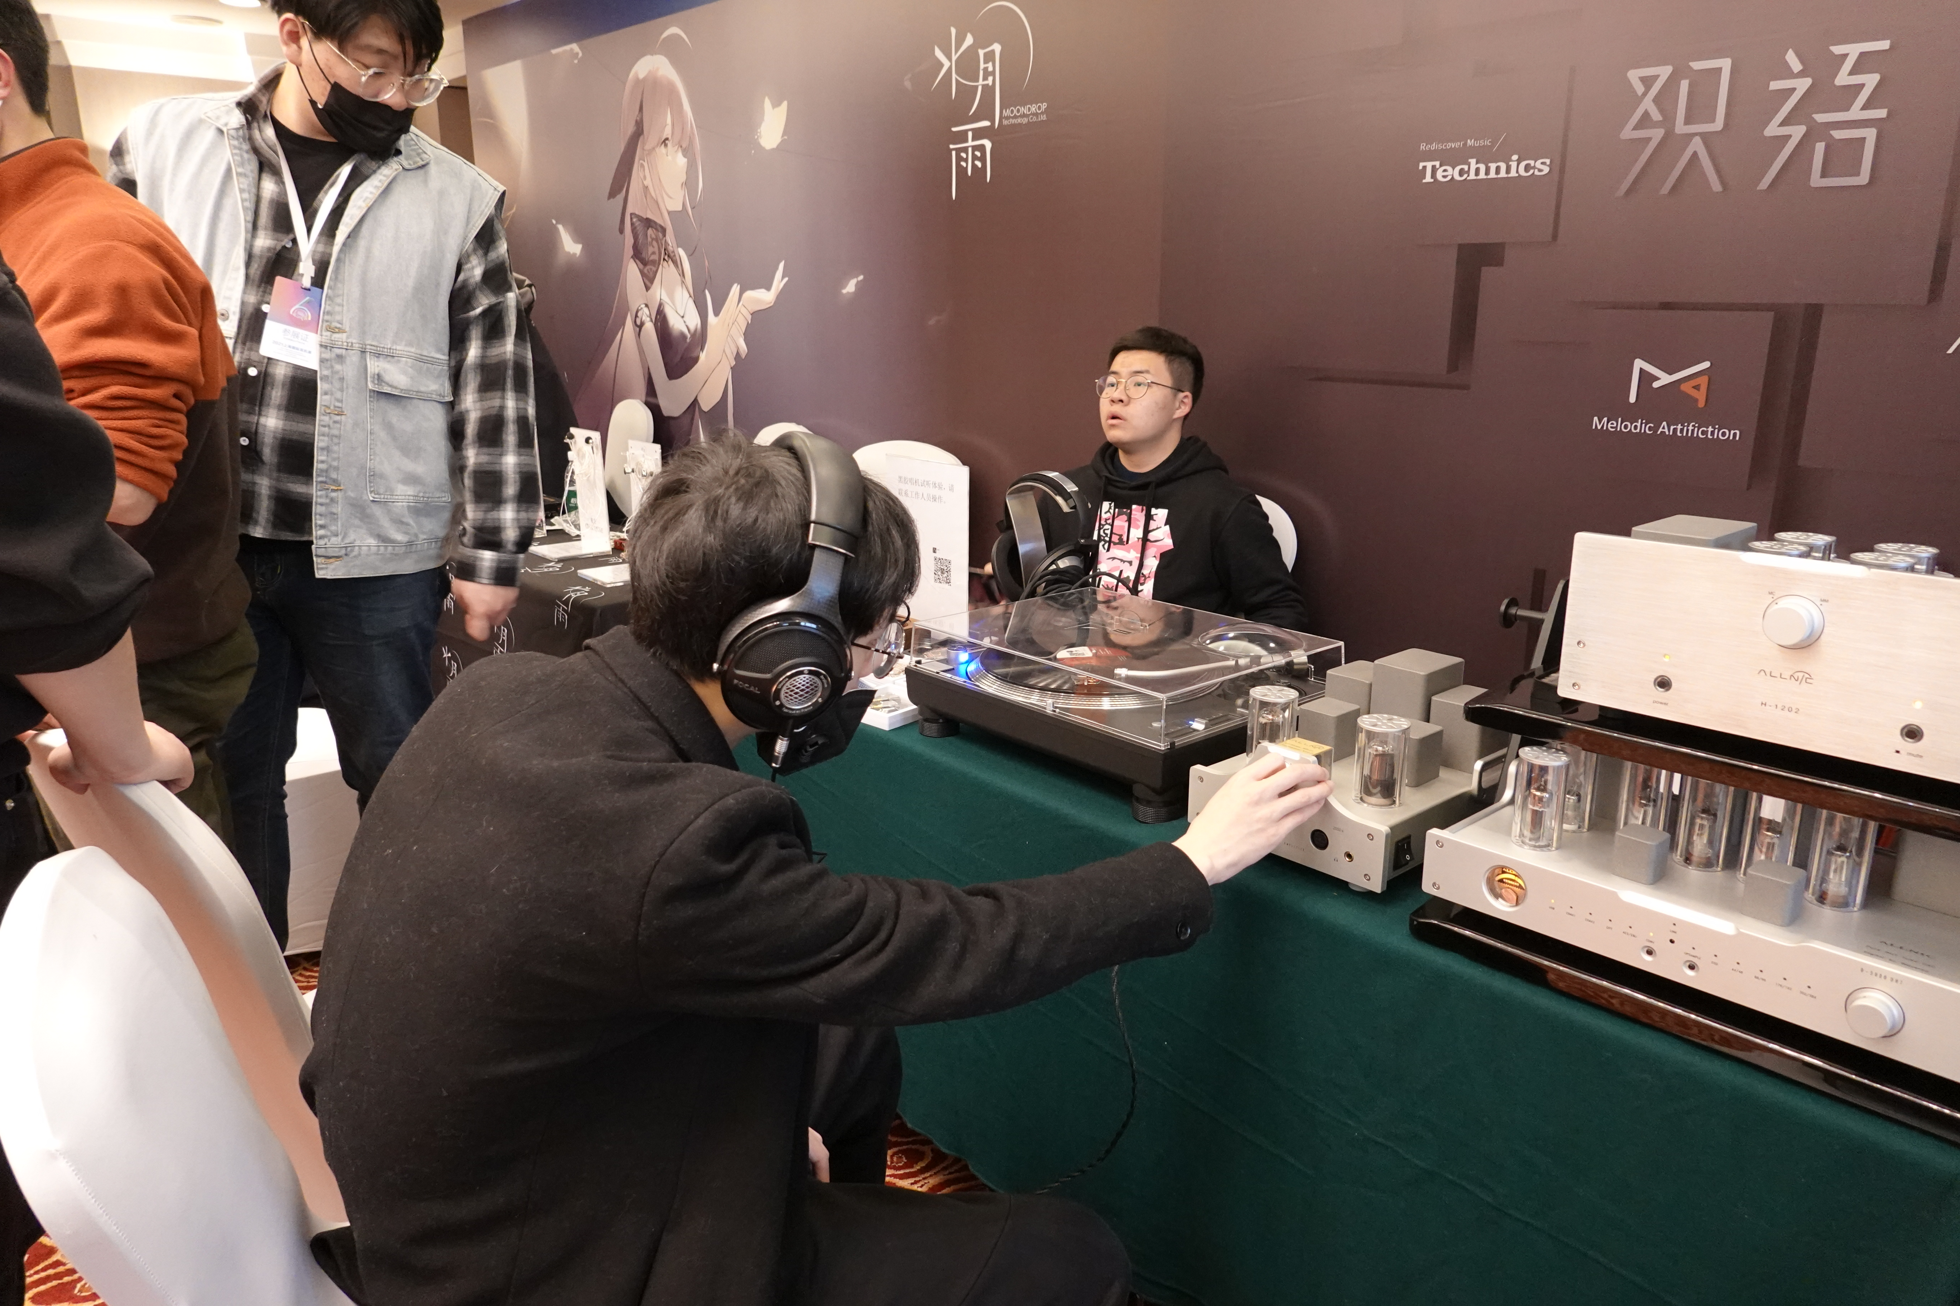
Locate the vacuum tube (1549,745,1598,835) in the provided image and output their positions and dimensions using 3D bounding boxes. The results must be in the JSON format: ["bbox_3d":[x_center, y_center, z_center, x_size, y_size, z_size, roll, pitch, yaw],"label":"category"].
[{"bbox_3d":[0.538,0.118,1.190,0.041,0.081,0.041,-13,20,-39],"label":"vacuum tube"}]

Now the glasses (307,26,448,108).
[{"bbox_3d":[-0.751,-0.745,1.610,0.140,0.050,0.140,45,27,3],"label":"glasses"}]

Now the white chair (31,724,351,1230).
[{"bbox_3d":[-0.587,0.501,1.431,0.450,0.985,0.570,12,18,39],"label":"white chair"}]

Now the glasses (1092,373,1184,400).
[{"bbox_3d":[0.331,-0.530,2.653,0.140,0.050,0.140,13,8,40],"label":"glasses"}]

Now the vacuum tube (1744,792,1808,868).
[{"bbox_3d":[0.649,0.149,1.071,0.041,0.082,0.041,-13,20,-39],"label":"vacuum tube"}]

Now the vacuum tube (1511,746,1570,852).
[{"bbox_3d":[0.494,0.129,1.151,0.041,0.081,0.041,-13,20,-39],"label":"vacuum tube"}]

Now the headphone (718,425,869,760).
[{"bbox_3d":[-0.154,-0.069,1.043,0.105,0.215,0.195,15,13,-24],"label":"headphone"}]

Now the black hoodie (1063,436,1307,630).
[{"bbox_3d":[0.347,-0.094,2.500,0.520,0.600,0.370,12,20,38],"label":"black hoodie"}]

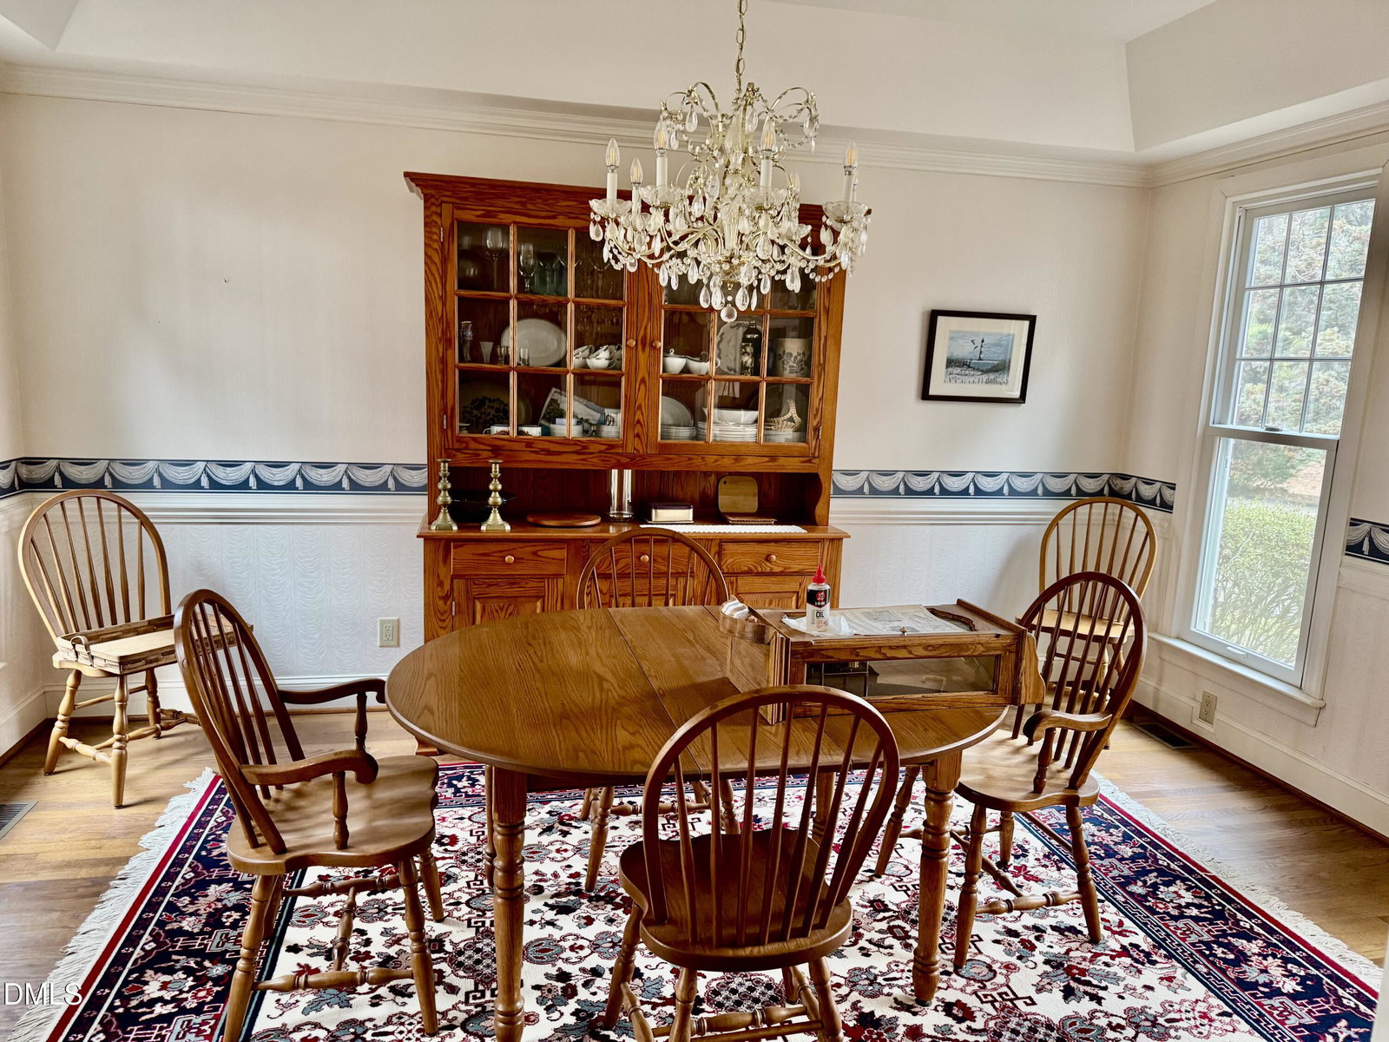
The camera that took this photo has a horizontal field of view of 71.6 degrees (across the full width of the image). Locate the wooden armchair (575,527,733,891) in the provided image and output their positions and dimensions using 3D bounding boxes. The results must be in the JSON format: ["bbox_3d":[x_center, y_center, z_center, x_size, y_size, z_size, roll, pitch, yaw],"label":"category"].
[{"bbox_3d":[-0.095,0.544,2.975,0.535,0.967,0.580,0,10,-12],"label":"wooden armchair"}]

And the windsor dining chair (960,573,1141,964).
[{"bbox_3d":[0.881,0.627,2.679,0.545,0.980,0.560,0,10,-15],"label":"windsor dining chair"}]

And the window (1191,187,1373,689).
[{"bbox_3d":[2.312,-0.338,3.856,0.100,1.840,0.680,0,10,-12],"label":"window"}]

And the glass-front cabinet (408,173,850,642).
[{"bbox_3d":[-0.233,-0.198,3.883,1.768,2.136,0.497,0,10,-12],"label":"glass-front cabinet"}]

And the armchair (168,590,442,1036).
[{"bbox_3d":[-0.867,0.632,2.247,0.555,0.977,0.560,0,10,-12],"label":"armchair"}]

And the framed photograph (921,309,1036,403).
[{"bbox_3d":[1.296,-0.743,4.400,0.520,0.402,0.025,0,10,-12],"label":"framed photograph"}]

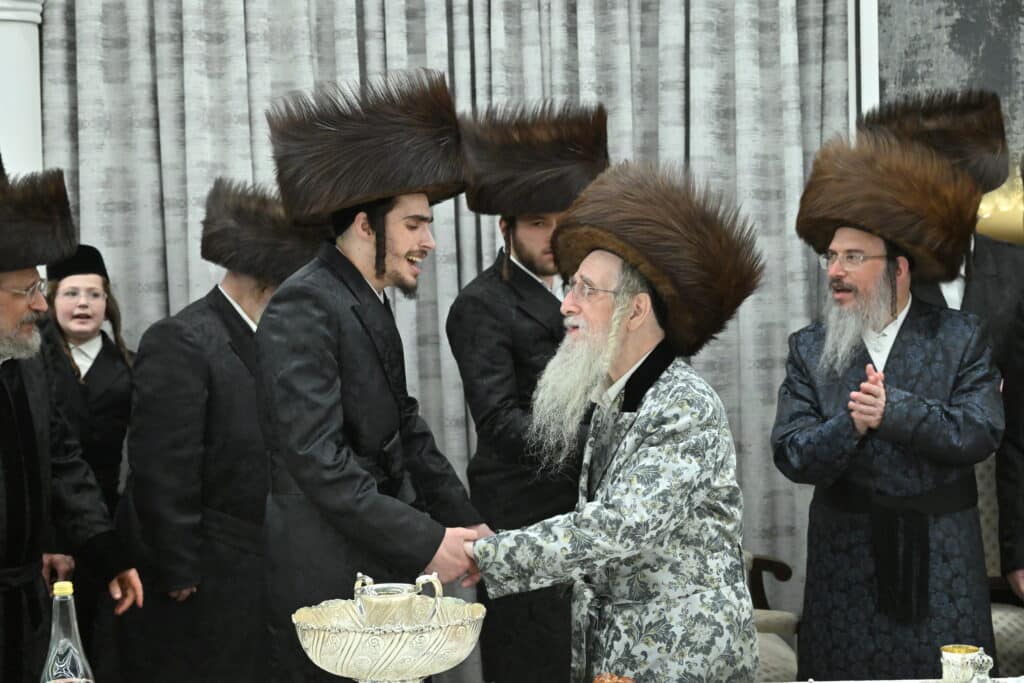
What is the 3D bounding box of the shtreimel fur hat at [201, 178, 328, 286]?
[{"bbox_3d":[-0.615,-0.281,4.850,0.370,0.205,0.355,12,-1,-7],"label":"shtreimel fur hat"}]

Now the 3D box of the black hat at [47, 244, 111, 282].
[{"bbox_3d":[-1.090,-0.192,4.650,0.158,0.088,0.178,-1,-5,-21],"label":"black hat"}]

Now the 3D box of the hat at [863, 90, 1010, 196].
[{"bbox_3d":[1.097,-0.501,4.800,0.370,0.220,0.360,-12,4,-41],"label":"hat"}]

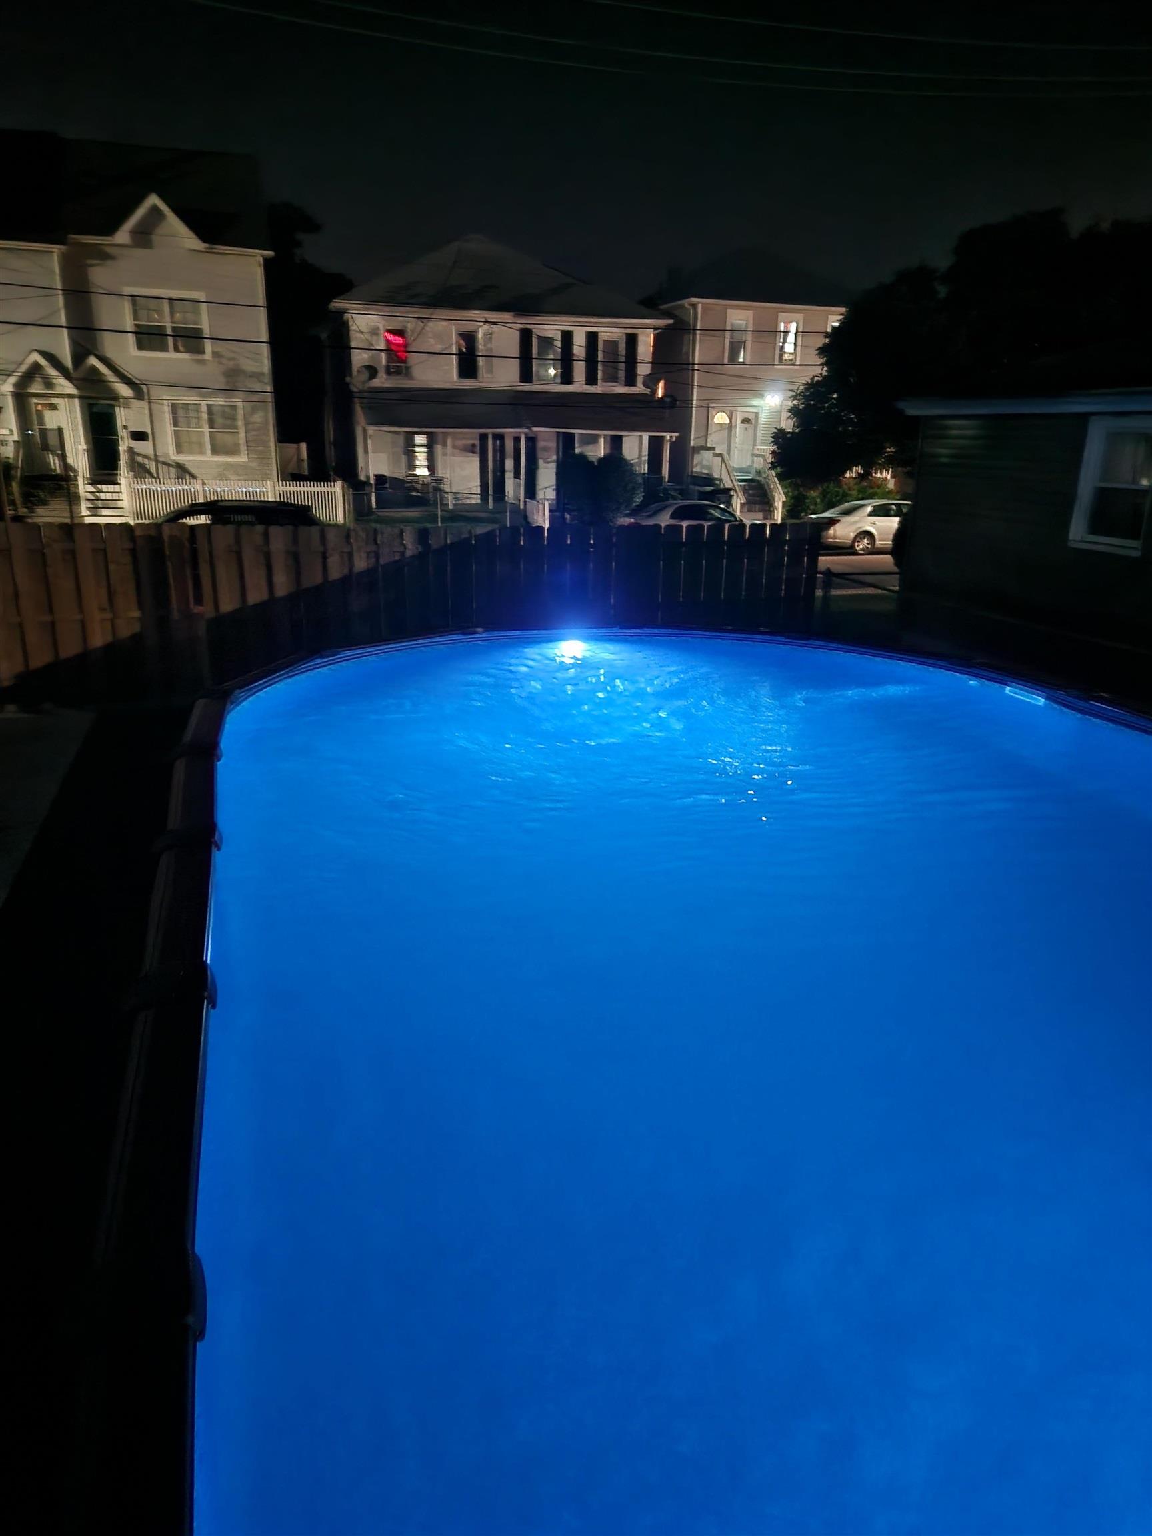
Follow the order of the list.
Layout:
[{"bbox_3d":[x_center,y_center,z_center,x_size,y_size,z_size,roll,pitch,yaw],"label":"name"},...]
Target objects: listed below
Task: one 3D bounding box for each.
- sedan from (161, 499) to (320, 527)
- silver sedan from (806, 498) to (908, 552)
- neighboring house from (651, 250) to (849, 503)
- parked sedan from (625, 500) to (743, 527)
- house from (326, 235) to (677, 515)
[{"bbox_3d":[-8.608,-5.835,25.209,4.750,1.500,1.800,-5,19,-17],"label":"sedan"},{"bbox_3d":[9.260,-7.283,30.620,4.900,1.480,1.830,-5,19,-17],"label":"silver sedan"},{"bbox_3d":[6.407,-15.907,41.854,8.240,9.480,11.560,-5,19,-17],"label":"neighboring house"},{"bbox_3d":[3.144,-6.749,28.722,4.650,1.440,1.780,-5,19,-17],"label":"parked sedan"},{"bbox_3d":[-3.166,-13.542,34.922,10.750,8.690,12.260,-5,19,-17],"label":"house"}]

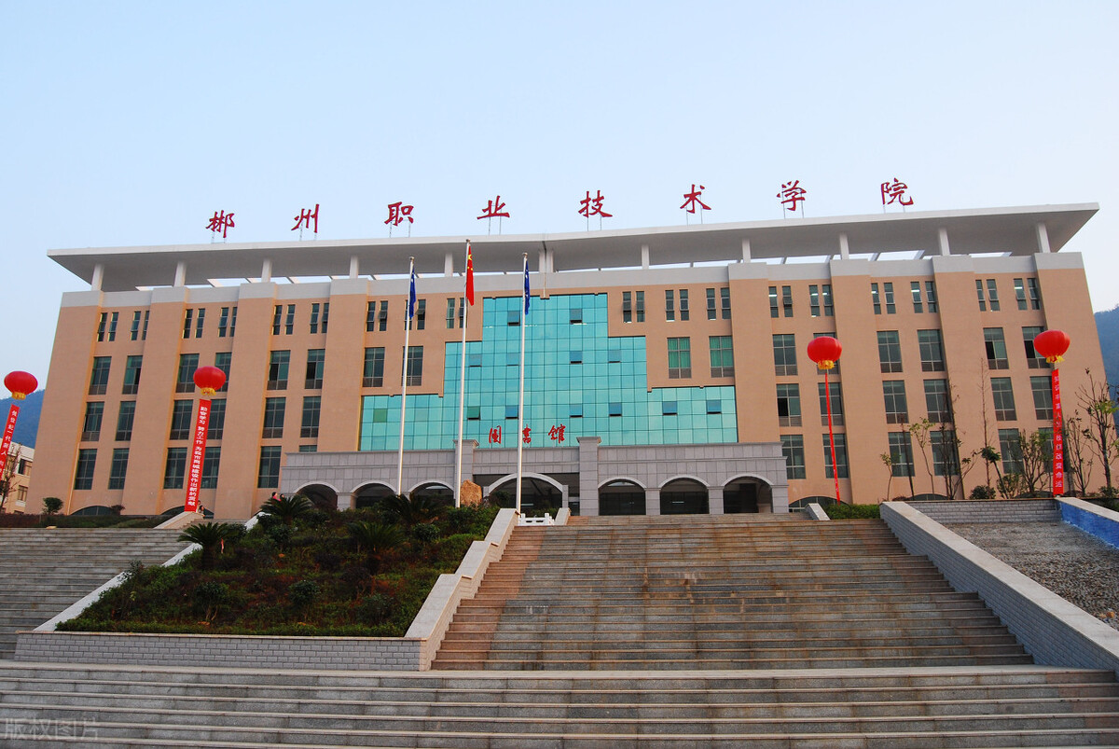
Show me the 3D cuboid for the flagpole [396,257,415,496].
[{"bbox_3d":[-6.674,0.517,36.381,0.170,12.140,0.170,-2,-16,6],"label":"flagpole"}]

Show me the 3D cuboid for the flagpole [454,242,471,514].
[{"bbox_3d":[-4.155,0.106,36.238,0.180,12.850,0.180,-2,-16,6],"label":"flagpole"}]

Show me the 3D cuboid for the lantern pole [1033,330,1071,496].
[{"bbox_3d":[26.643,1.957,44.819,2.050,9.140,1.900,-2,-16,6],"label":"lantern pole"}]

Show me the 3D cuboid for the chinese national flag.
[{"bbox_3d":[-3.966,-4.412,37.548,0.350,2.930,0.250,-2,-16,6],"label":"chinese national flag"}]

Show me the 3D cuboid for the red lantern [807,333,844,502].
[{"bbox_3d":[14.869,2.445,45.913,1.880,9.550,1.880,-2,-16,6],"label":"red lantern"}]

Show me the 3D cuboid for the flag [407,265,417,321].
[{"bbox_3d":[-6.525,-3.675,37.600,0.300,2.580,0.220,-2,-16,6],"label":"flag"}]

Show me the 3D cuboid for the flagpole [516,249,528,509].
[{"bbox_3d":[-1.590,0.389,35.885,0.170,12.110,0.170,-2,-16,6],"label":"flagpole"}]

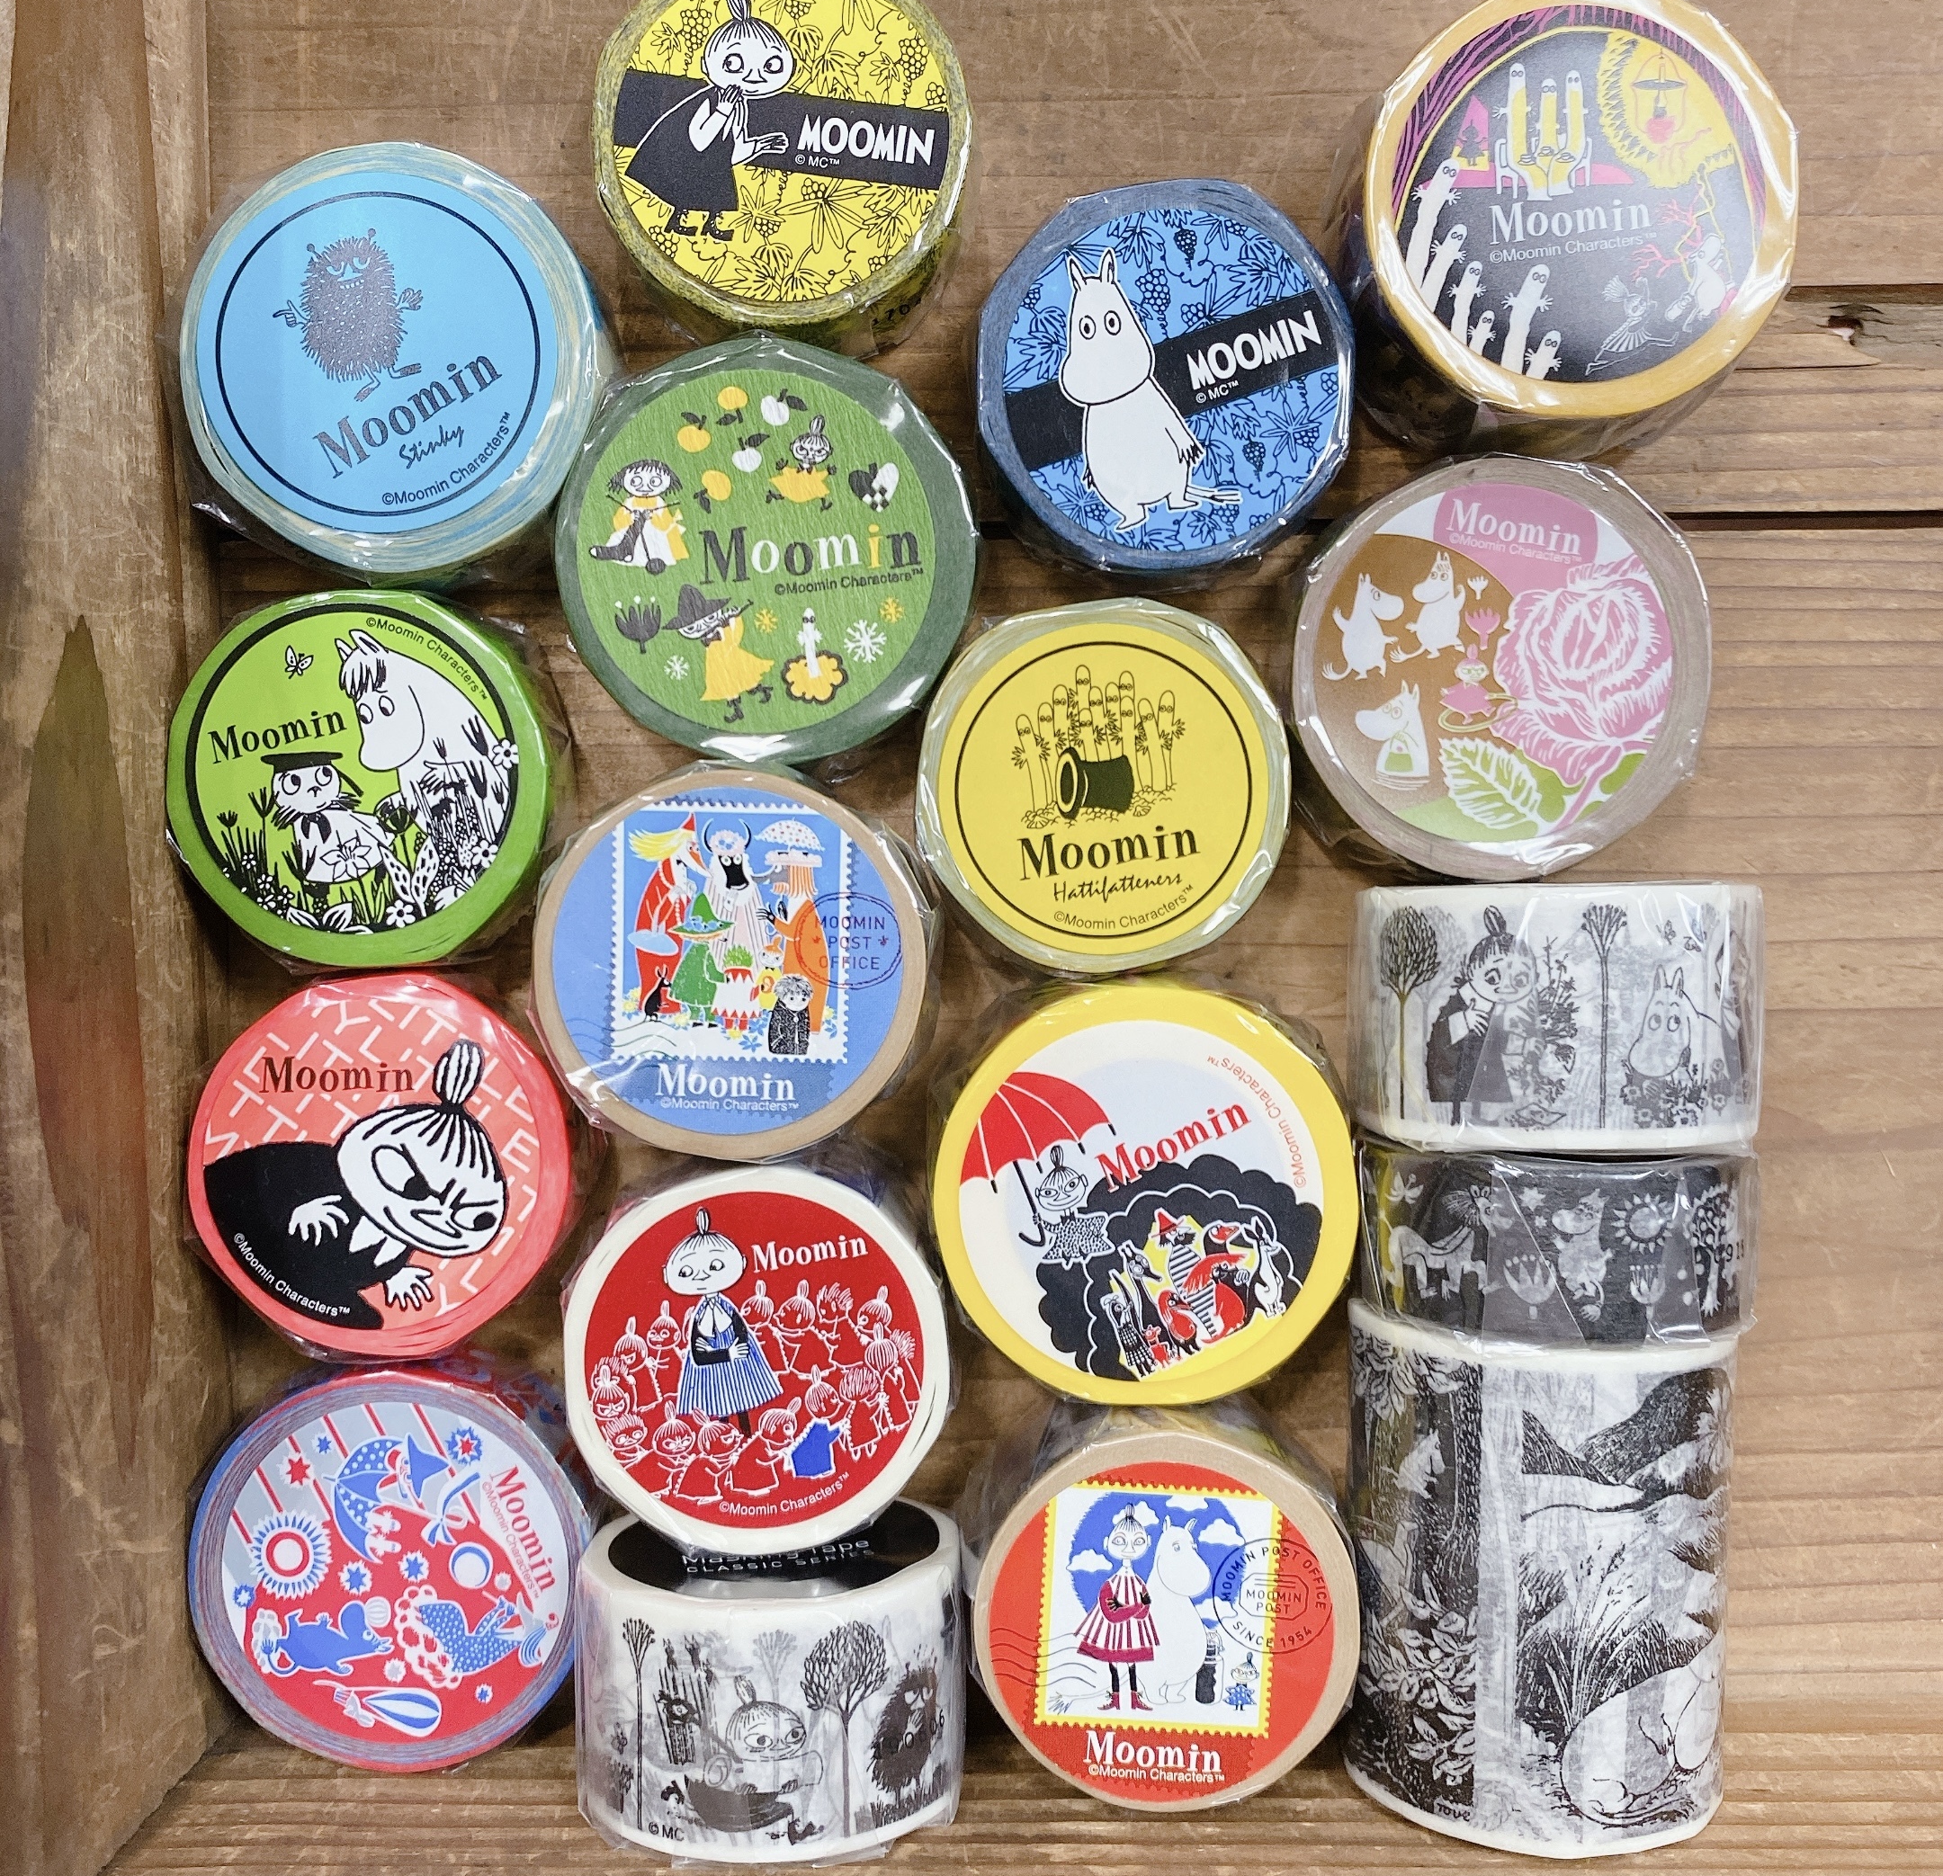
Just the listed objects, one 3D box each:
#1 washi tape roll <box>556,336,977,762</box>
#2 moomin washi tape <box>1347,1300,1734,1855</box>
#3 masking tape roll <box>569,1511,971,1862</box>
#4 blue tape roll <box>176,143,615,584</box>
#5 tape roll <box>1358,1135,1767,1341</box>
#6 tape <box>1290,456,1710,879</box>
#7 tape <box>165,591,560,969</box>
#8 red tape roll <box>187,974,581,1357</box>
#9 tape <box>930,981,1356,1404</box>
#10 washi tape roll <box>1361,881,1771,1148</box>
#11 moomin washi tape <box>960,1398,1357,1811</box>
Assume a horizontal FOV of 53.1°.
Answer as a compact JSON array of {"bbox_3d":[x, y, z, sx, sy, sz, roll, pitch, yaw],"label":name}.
[{"bbox_3d":[-0.027,-0.051,0.266,0.055,0.019,0.055,0,90,0],"label":"washi tape roll"},{"bbox_3d":[0.073,0.078,0.252,0.048,0.048,0.060,0,90,0],"label":"moomin washi tape"},{"bbox_3d":[-0.025,0.092,0.248,0.048,0.048,0.030,0,90,0],"label":"masking tape roll"},{"bbox_3d":[-0.077,-0.077,0.266,0.056,0.017,0.056,0,91,-1],"label":"blue tape roll"},{"bbox_3d":[0.076,0.037,0.255,0.049,0.049,0.020,1,91,-1],"label":"tape roll"},{"bbox_3d":[0.069,-0.035,0.264,0.054,0.022,0.054,0,90,0],"label":"tape"},{"bbox_3d":[-0.081,-0.021,0.266,0.050,0.018,0.050,0,90,0],"label":"tape"},{"bbox_3d":[-0.079,0.030,0.268,0.051,0.017,0.051,0,91,-1],"label":"red tape roll"},{"bbox_3d":[0.023,0.033,0.267,0.056,0.022,0.056,0,91,-1],"label":"tape"},{"bbox_3d":[0.074,0.009,0.250,0.050,0.050,0.030,0,90,0],"label":"washi tape roll"},{"bbox_3d":[0.025,0.088,0.266,0.050,0.026,0.050,0,91,-1],"label":"moomin washi tape"}]

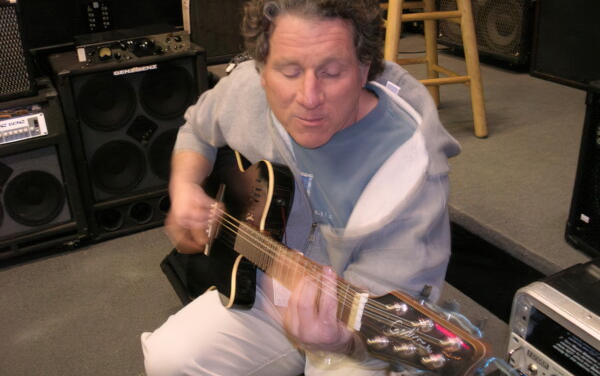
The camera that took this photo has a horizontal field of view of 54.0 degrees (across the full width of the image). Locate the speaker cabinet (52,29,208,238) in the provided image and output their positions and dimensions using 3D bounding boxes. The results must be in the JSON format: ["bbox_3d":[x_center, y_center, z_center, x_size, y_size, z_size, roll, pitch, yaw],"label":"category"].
[{"bbox_3d":[-0.776,-0.262,2.780,0.627,0.790,0.458,-13,26,-23],"label":"speaker cabinet"}]

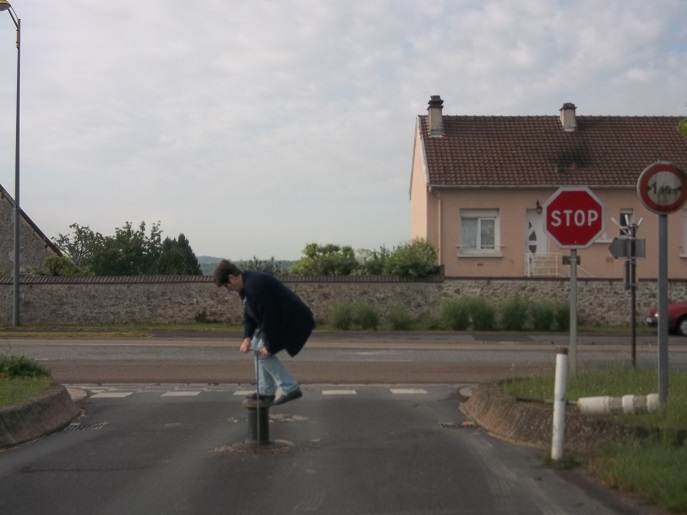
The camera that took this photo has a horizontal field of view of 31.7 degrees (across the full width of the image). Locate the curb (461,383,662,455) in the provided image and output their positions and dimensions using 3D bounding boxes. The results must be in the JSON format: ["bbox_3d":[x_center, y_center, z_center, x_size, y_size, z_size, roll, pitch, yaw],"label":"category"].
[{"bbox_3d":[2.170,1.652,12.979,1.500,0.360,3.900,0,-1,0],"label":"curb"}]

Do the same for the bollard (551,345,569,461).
[{"bbox_3d":[1.912,1.306,10.687,0.100,0.990,0.100,2,-1,0],"label":"bollard"}]

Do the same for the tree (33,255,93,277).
[{"bbox_3d":[-9.054,0.826,38.992,1.900,1.900,1.800,0,-1,0],"label":"tree"}]

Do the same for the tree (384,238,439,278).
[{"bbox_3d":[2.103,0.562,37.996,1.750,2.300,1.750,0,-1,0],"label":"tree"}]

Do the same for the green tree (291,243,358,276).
[{"bbox_3d":[-0.612,0.555,38.996,2.200,2.200,2.000,0,-1,0],"label":"green tree"}]

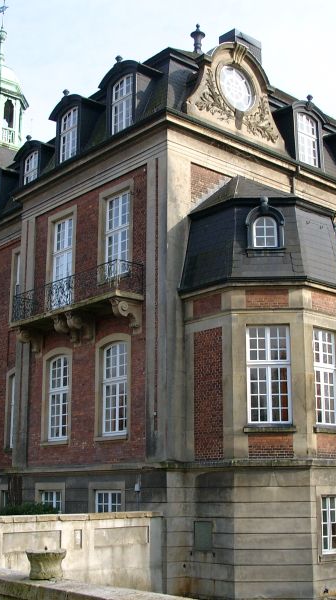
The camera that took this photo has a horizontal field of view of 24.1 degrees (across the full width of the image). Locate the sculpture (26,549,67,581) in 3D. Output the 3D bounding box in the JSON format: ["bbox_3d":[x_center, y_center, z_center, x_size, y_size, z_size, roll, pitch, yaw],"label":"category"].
[{"bbox_3d":[-1.039,2.262,6.700,0.350,0.225,0.350,0,-14,0],"label":"sculpture"}]

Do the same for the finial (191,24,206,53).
[{"bbox_3d":[1.293,-11.155,33.531,0.620,1.400,0.620,0,-14,0],"label":"finial"}]

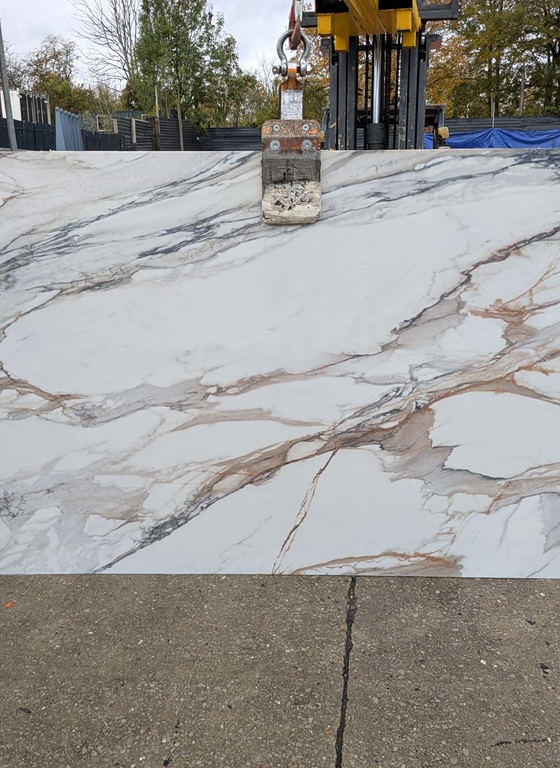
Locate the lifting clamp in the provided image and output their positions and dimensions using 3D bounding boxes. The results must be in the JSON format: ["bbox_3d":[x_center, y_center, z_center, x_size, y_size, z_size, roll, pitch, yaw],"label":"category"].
[{"bbox_3d":[0.041,-0.857,2.403,0.198,0.621,0.170,0,15,1],"label":"lifting clamp"}]

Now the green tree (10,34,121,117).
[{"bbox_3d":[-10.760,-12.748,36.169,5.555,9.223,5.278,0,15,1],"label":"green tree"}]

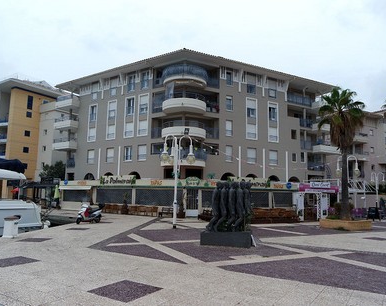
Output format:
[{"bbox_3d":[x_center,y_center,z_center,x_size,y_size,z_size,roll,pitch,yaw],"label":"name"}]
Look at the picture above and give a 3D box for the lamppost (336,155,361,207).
[{"bbox_3d":[11.447,2.624,22.860,1.700,4.750,1.700,-2,-8,26],"label":"lamppost"}]

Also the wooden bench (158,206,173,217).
[{"bbox_3d":[-1.681,4.215,21.939,1.200,0.800,0.600,-3,-9,30],"label":"wooden bench"}]

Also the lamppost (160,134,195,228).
[{"bbox_3d":[-0.769,1.410,15.619,1.700,4.750,1.700,2,-8,-3],"label":"lamppost"}]

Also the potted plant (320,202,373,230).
[{"bbox_3d":[8.429,3.427,16.770,1.950,1.450,1.950,5,-8,-27],"label":"potted plant"}]

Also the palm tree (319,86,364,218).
[{"bbox_3d":[8.352,-0.026,17.224,2.500,7.500,2.500,-2,-8,26],"label":"palm tree"}]

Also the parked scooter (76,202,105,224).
[{"bbox_3d":[-5.636,3.234,16.739,0.720,1.220,1.820,-6,-10,43],"label":"parked scooter"}]

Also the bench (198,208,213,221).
[{"bbox_3d":[1.040,4.060,20.320,1.250,0.800,0.600,-4,-9,36],"label":"bench"}]

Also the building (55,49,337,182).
[{"bbox_3d":[0.028,-1.320,37.090,36.000,15.800,17.500,1,-8,3],"label":"building"}]

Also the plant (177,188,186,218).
[{"bbox_3d":[-0.791,3.610,22.023,0.580,2.060,0.580,1,-7,0],"label":"plant"}]

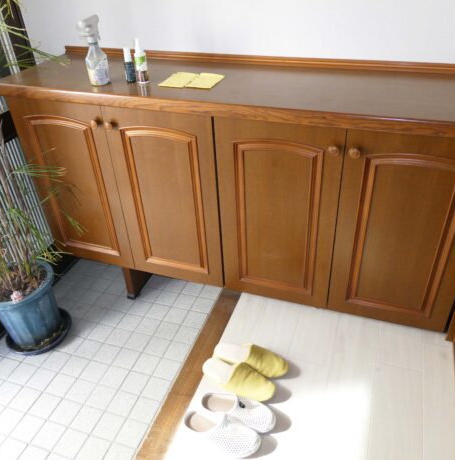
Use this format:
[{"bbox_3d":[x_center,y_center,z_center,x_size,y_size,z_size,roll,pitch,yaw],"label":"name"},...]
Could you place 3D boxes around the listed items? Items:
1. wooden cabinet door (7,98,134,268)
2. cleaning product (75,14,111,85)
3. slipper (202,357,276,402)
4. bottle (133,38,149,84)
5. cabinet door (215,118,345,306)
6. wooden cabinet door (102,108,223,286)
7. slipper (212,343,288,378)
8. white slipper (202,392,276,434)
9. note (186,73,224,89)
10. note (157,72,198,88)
[{"bbox_3d":[-0.658,-0.179,1.861,0.442,0.795,0.030,10,37,17],"label":"wooden cabinet door"},{"bbox_3d":[-0.487,-0.656,1.555,0.075,0.233,0.095,22,42,31],"label":"cleaning product"},{"bbox_3d":[0.035,0.500,1.482,0.272,0.075,0.100,15,39,24],"label":"slipper"},{"bbox_3d":[-0.319,-0.621,1.564,0.044,0.153,0.044,1,35,5],"label":"bottle"},{"bbox_3d":[0.183,-0.040,1.599,0.448,0.772,0.030,10,37,17],"label":"cabinet door"},{"bbox_3d":[-0.239,-0.110,1.730,0.446,0.784,0.030,10,37,17],"label":"wooden cabinet door"},{"bbox_3d":[0.084,0.456,1.546,0.274,0.070,0.096,10,37,17],"label":"slipper"},{"bbox_3d":[0.032,0.572,1.364,0.250,0.090,0.095,10,37,18],"label":"white slipper"},{"bbox_3d":[-0.080,-0.559,1.589,0.103,0.005,0.178,10,37,17],"label":"note"},{"bbox_3d":[-0.179,-0.574,1.617,0.102,0.005,0.180,10,37,17],"label":"note"}]

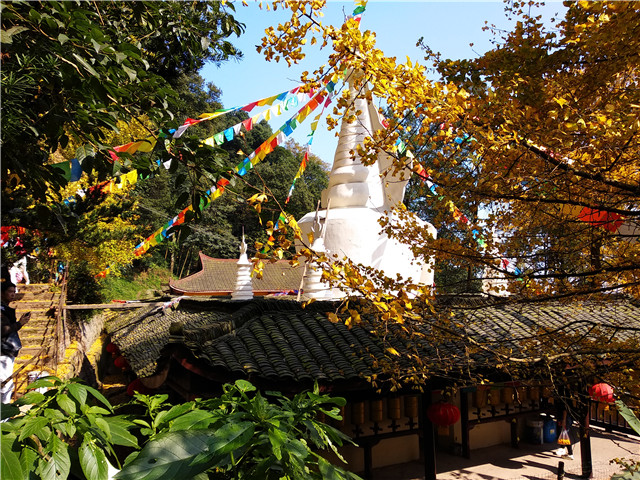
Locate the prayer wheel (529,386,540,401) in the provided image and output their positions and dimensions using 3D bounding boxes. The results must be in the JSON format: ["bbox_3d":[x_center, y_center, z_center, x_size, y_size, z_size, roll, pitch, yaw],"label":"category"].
[{"bbox_3d":[5.619,4.001,12.643,0.280,0.450,0.280,0,-7,0],"label":"prayer wheel"}]

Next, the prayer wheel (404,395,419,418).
[{"bbox_3d":[2.074,3.789,10.898,0.280,0.450,0.280,0,-7,0],"label":"prayer wheel"}]

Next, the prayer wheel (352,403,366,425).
[{"bbox_3d":[0.819,3.714,10.280,0.280,0.450,0.280,0,-7,0],"label":"prayer wheel"}]

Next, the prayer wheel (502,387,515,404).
[{"bbox_3d":[4.782,3.951,12.231,0.280,0.450,0.280,0,-7,0],"label":"prayer wheel"}]

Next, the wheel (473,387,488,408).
[{"bbox_3d":[3.945,3.901,11.819,0.280,0.450,0.280,0,-7,0],"label":"wheel"}]

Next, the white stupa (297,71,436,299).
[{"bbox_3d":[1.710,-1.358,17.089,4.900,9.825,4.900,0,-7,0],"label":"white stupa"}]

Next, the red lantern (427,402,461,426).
[{"bbox_3d":[2.083,2.943,8.106,0.570,0.410,0.570,0,-7,0],"label":"red lantern"}]

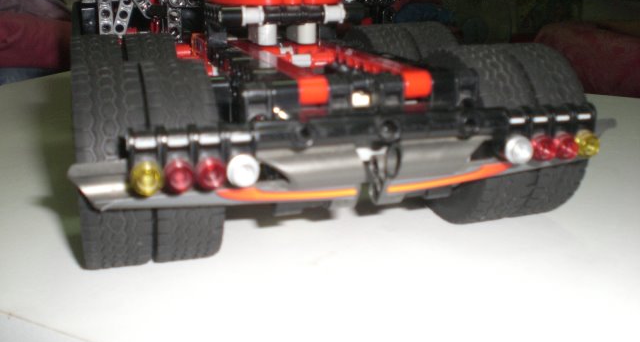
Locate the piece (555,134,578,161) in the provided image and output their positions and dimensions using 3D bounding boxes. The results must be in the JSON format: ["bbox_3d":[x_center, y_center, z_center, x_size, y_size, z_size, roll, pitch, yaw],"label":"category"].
[{"bbox_3d":[0.073,-0.007,0.206,0.008,0.008,0.005,-6,11,-16],"label":"piece"}]

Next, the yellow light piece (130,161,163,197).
[{"bbox_3d":[-0.042,0.002,0.172,0.008,0.008,0.005,-6,11,-16],"label":"yellow light piece"}]

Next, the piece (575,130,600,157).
[{"bbox_3d":[0.080,-0.008,0.209,0.008,0.008,0.005,-6,11,-16],"label":"piece"}]

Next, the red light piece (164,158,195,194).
[{"bbox_3d":[-0.035,0.001,0.174,0.008,0.008,0.005,-6,11,-16],"label":"red light piece"}]

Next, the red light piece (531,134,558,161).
[{"bbox_3d":[0.065,-0.007,0.204,0.008,0.008,0.005,-6,11,-16],"label":"red light piece"}]

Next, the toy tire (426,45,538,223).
[{"bbox_3d":[0.053,-0.013,0.254,0.019,0.062,0.062,-6,19,-16],"label":"toy tire"}]

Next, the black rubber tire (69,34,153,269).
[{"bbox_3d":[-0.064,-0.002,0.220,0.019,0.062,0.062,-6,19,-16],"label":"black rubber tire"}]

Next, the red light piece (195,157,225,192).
[{"bbox_3d":[-0.027,0.001,0.177,0.008,0.008,0.005,-6,11,-16],"label":"red light piece"}]

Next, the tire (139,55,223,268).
[{"bbox_3d":[-0.045,-0.004,0.226,0.019,0.062,0.062,-6,19,-16],"label":"tire"}]

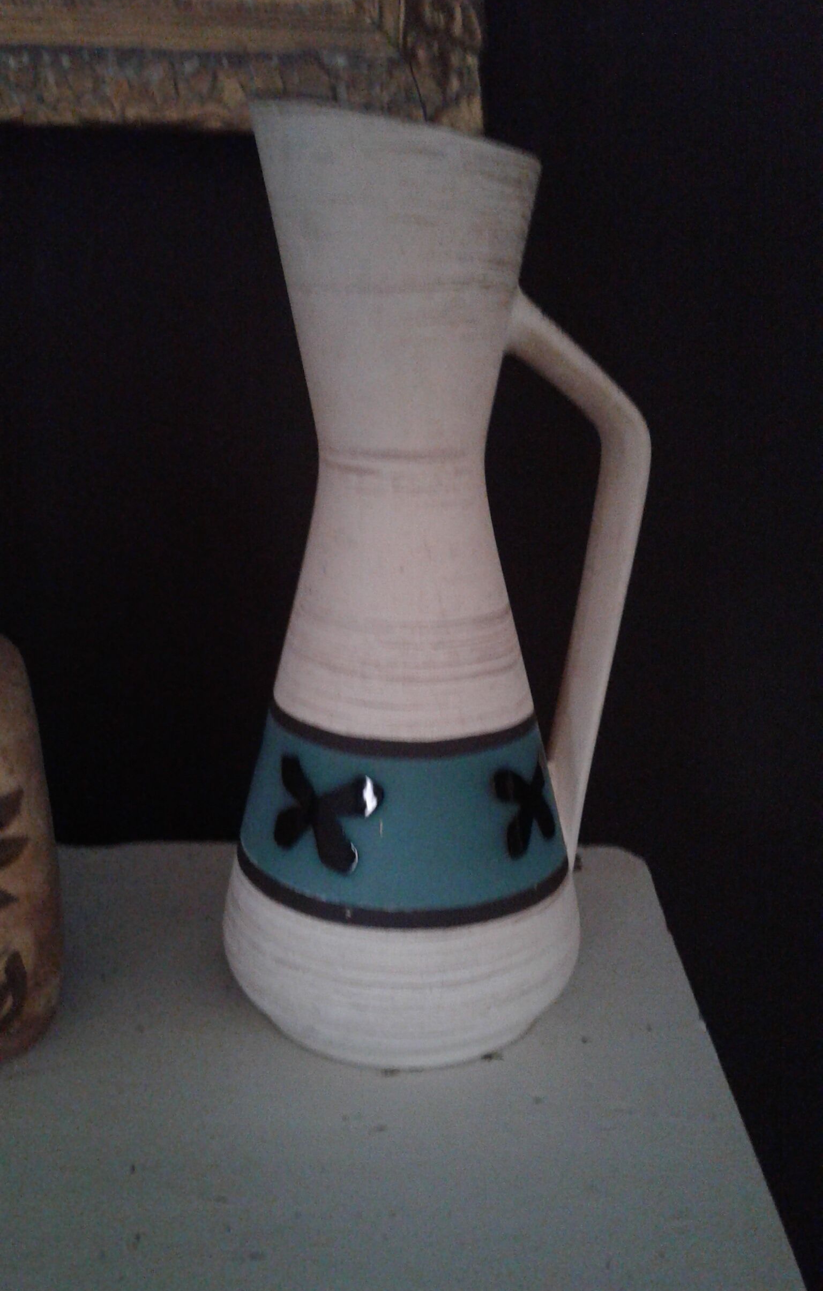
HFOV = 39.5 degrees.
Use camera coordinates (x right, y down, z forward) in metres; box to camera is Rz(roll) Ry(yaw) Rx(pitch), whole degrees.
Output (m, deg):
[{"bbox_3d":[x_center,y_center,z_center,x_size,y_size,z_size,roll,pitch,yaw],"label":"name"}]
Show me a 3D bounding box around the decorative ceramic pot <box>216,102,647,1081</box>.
[{"bbox_3d":[0.006,-0.018,0.397,0.153,0.307,0.132,-4,19,-11],"label":"decorative ceramic pot"}]

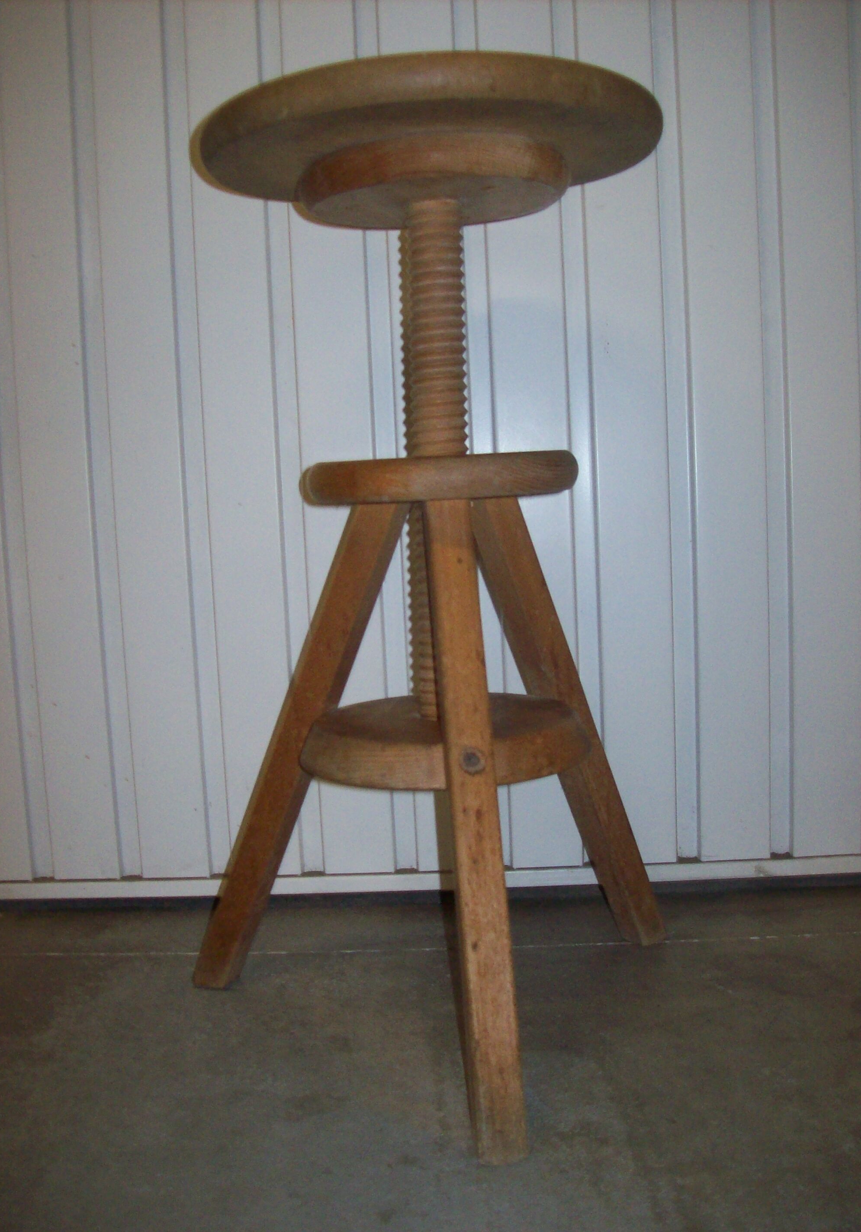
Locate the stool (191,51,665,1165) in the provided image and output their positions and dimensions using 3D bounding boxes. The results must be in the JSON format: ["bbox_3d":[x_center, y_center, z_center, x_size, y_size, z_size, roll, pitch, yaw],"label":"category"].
[{"bbox_3d":[0.017,-0.023,0.991,0.430,0.719,0.423,-3,6,-8],"label":"stool"}]

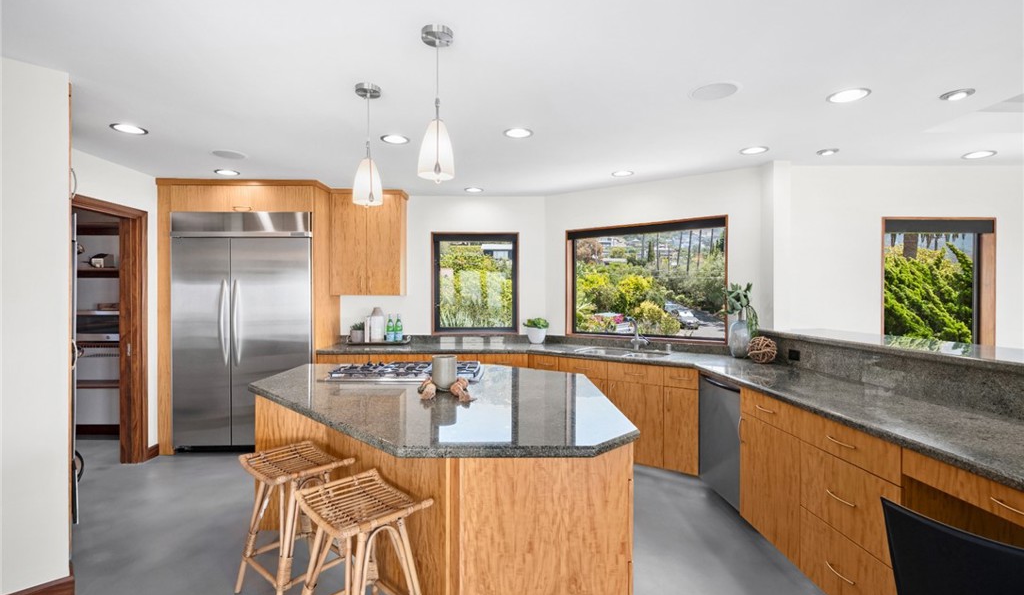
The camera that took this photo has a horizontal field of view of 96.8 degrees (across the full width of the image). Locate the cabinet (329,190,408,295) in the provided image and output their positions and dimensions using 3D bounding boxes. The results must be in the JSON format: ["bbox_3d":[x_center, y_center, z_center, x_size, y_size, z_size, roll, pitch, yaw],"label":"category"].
[{"bbox_3d":[-1.395,-0.528,4.500,0.690,1.010,0.290,0,0,-1],"label":"cabinet"}]

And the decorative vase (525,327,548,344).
[{"bbox_3d":[0.250,0.386,4.570,0.195,0.160,0.195,0,0,-1],"label":"decorative vase"}]

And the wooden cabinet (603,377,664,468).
[{"bbox_3d":[1.085,0.946,3.703,0.432,0.602,0.583,0,1,31],"label":"wooden cabinet"}]

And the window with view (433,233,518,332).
[{"bbox_3d":[-0.377,-0.146,4.737,0.897,1.046,0.121,0,1,-2],"label":"window with view"}]

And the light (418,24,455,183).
[{"bbox_3d":[-0.288,-0.730,1.755,0.144,0.573,0.144,0,1,0],"label":"light"}]

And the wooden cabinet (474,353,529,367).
[{"bbox_3d":[-0.075,0.940,4.360,0.460,0.875,0.620,0,0,-1],"label":"wooden cabinet"}]

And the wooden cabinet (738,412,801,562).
[{"bbox_3d":[1.616,0.962,2.380,0.583,0.602,0.516,0,1,-2],"label":"wooden cabinet"}]

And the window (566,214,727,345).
[{"bbox_3d":[1.185,-0.143,4.177,1.480,1.050,0.120,0,0,35],"label":"window"}]

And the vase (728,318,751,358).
[{"bbox_3d":[1.779,0.315,3.540,0.175,0.315,0.175,0,0,-1],"label":"vase"}]

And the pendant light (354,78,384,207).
[{"bbox_3d":[-0.709,-0.738,2.230,0.150,0.585,0.150,0,0,-1],"label":"pendant light"}]

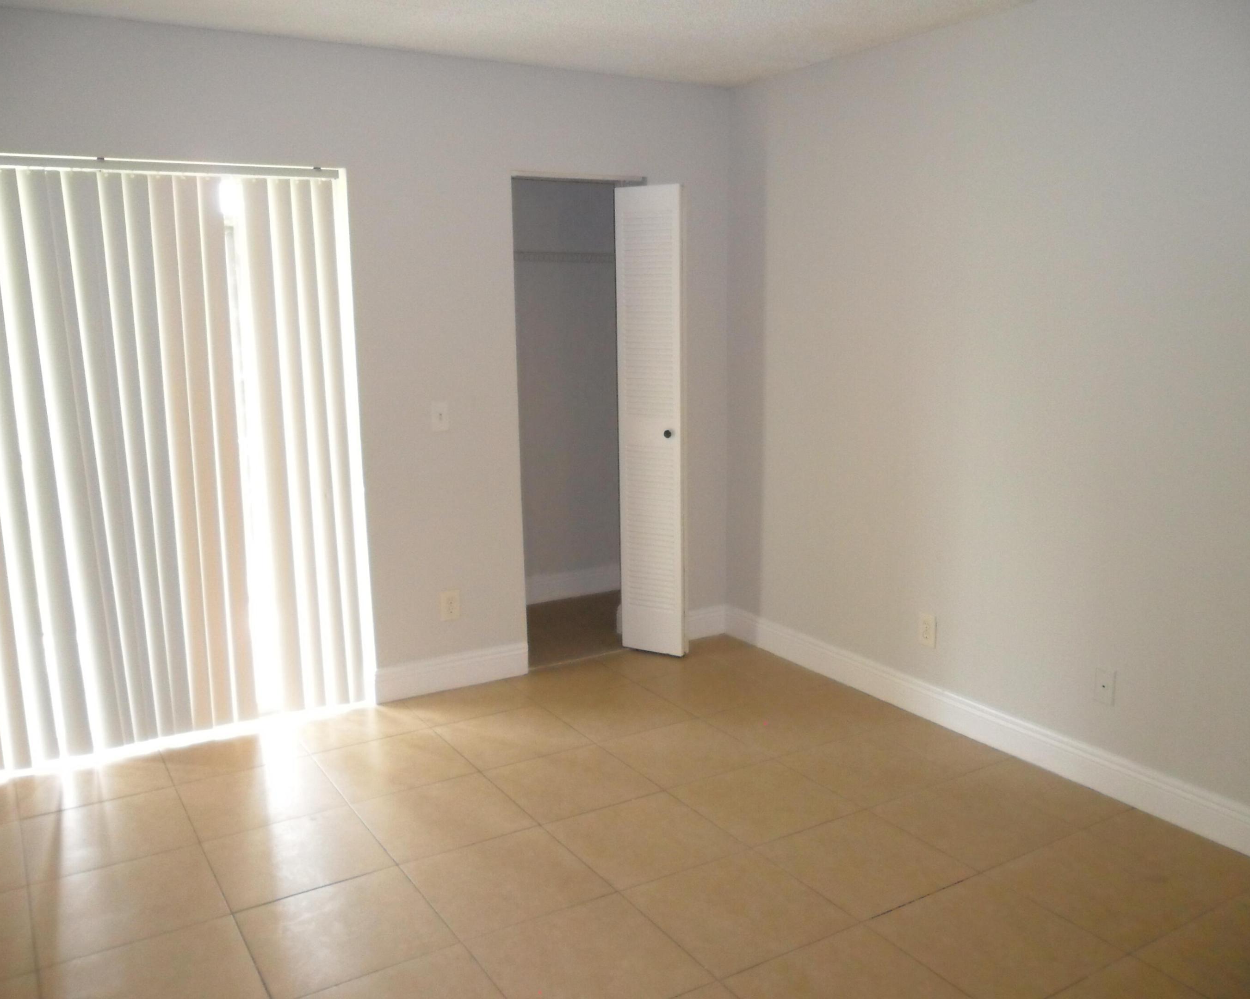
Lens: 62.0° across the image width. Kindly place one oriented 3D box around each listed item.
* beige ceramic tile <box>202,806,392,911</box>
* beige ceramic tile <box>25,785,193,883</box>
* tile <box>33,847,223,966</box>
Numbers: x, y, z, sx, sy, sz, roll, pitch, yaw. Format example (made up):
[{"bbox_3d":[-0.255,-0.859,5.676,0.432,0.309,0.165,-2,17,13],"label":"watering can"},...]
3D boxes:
[{"bbox_3d":[-0.915,0.997,2.911,0.431,0.010,0.431,-6,11,-31],"label":"beige ceramic tile"},{"bbox_3d":[-1.511,0.973,3.042,0.430,0.010,0.430,-6,11,-31],"label":"beige ceramic tile"},{"bbox_3d":[-1.284,1.034,2.677,0.430,0.010,0.430,-6,11,-31],"label":"tile"}]

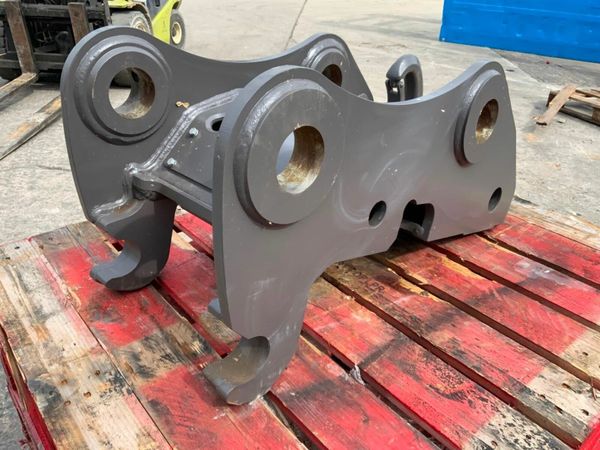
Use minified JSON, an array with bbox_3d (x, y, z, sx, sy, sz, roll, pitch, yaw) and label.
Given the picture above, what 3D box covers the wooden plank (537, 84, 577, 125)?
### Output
[{"bbox_3d":[2.146,-0.998,4.189,0.095,0.024,0.718,22,48,33],"label":"wooden plank"}]

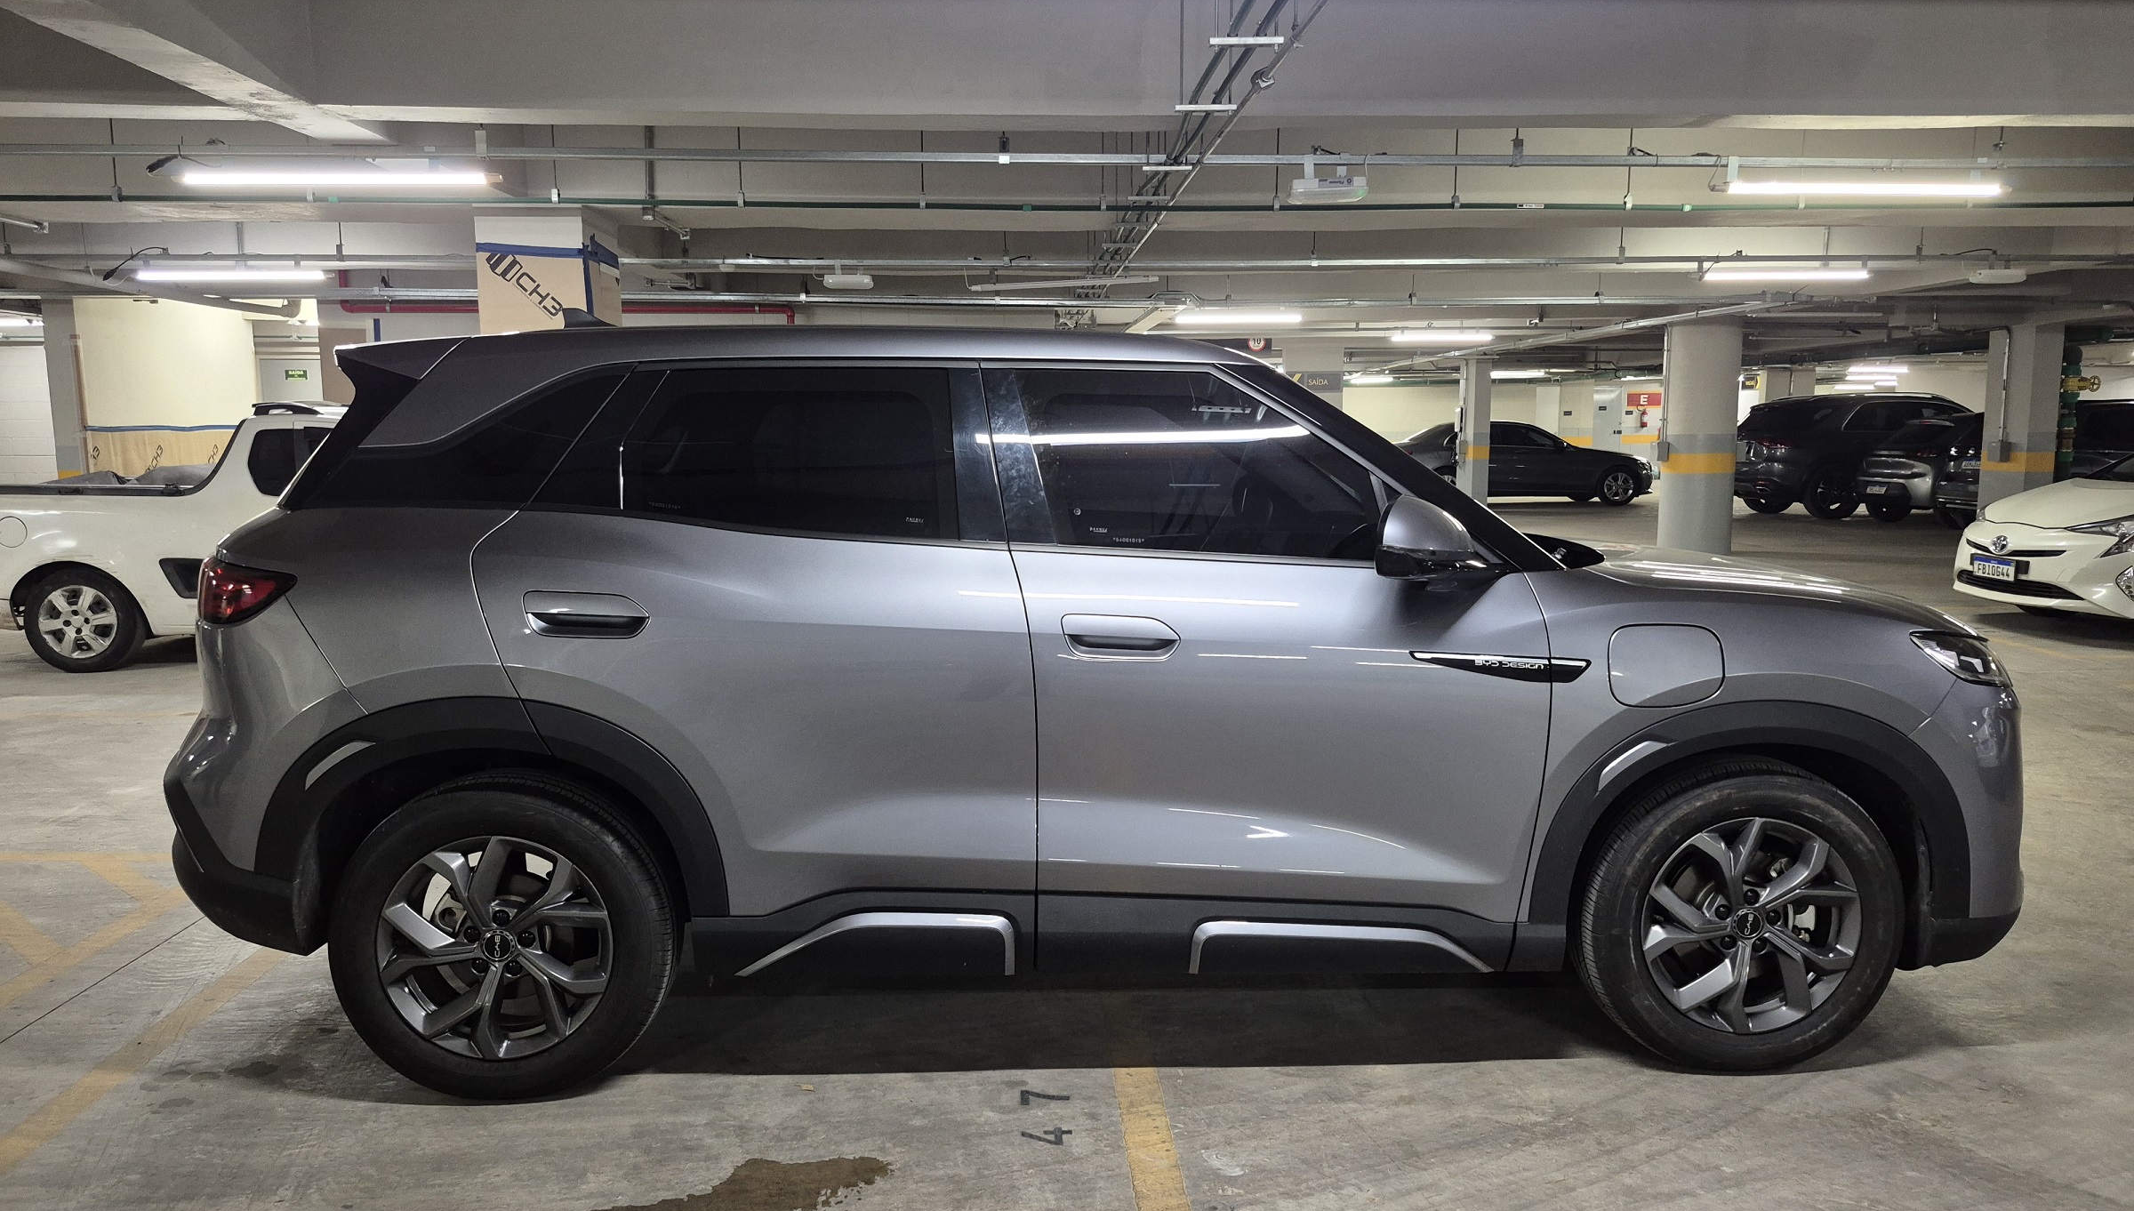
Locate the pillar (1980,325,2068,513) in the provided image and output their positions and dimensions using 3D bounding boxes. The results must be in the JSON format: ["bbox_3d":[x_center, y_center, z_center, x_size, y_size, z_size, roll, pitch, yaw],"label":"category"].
[{"bbox_3d":[10.552,-1.849,15.705,0.340,2.470,0.690,-1,7,-3],"label":"pillar"}]

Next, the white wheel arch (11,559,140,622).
[{"bbox_3d":[-5.803,-0.091,8.322,0.740,0.370,0.120,-1,7,-4],"label":"white wheel arch"}]

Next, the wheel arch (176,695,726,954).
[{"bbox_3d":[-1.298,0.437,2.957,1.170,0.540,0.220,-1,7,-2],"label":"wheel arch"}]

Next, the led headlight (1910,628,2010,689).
[{"bbox_3d":[1.977,0.113,3.192,0.400,0.150,0.380,0,7,-2],"label":"led headlight"}]

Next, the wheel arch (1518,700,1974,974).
[{"bbox_3d":[1.416,0.476,3.005,0.960,0.595,0.150,0,7,-2],"label":"wheel arch"}]

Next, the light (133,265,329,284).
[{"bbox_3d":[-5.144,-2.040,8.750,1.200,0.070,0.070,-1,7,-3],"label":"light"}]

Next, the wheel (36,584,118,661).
[{"bbox_3d":[-5.809,0.093,8.395,0.445,0.445,0.170,-1,7,-4],"label":"wheel"}]

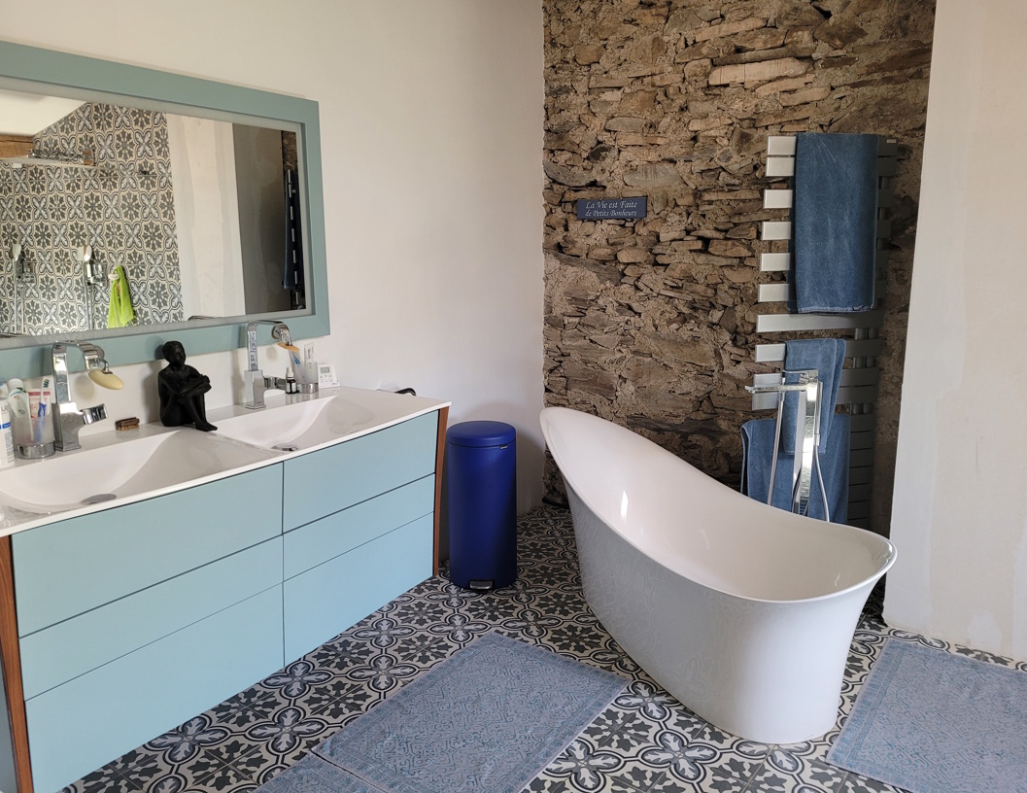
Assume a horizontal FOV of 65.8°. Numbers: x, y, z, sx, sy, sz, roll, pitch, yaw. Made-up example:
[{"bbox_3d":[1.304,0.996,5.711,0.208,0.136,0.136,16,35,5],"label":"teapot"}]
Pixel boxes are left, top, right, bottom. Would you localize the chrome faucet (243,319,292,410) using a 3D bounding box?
[{"bbox_3d":[-0.765,-0.103,2.571,0.192,0.270,0.137,7,13,32],"label":"chrome faucet"}]

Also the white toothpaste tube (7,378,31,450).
[{"bbox_3d":[-1.236,0.042,1.993,0.052,0.180,0.040,-8,14,-37],"label":"white toothpaste tube"}]

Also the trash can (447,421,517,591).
[{"bbox_3d":[-0.131,0.455,3.431,0.295,0.685,0.335,0,11,1],"label":"trash can"}]

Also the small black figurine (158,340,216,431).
[{"bbox_3d":[-0.954,-0.039,2.312,0.150,0.243,0.108,5,12,25],"label":"small black figurine"}]

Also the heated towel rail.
[{"bbox_3d":[1.182,-0.162,3.116,0.550,1.620,0.100,-2,11,-12],"label":"heated towel rail"}]

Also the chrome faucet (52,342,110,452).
[{"bbox_3d":[-1.094,-0.005,2.063,0.192,0.270,0.132,7,13,32],"label":"chrome faucet"}]

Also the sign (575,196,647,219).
[{"bbox_3d":[0.480,-0.924,3.907,0.380,0.098,0.015,7,13,33],"label":"sign"}]

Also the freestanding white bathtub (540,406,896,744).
[{"bbox_3d":[0.543,0.543,2.969,0.770,0.690,1.660,-5,12,-24],"label":"freestanding white bathtub"}]

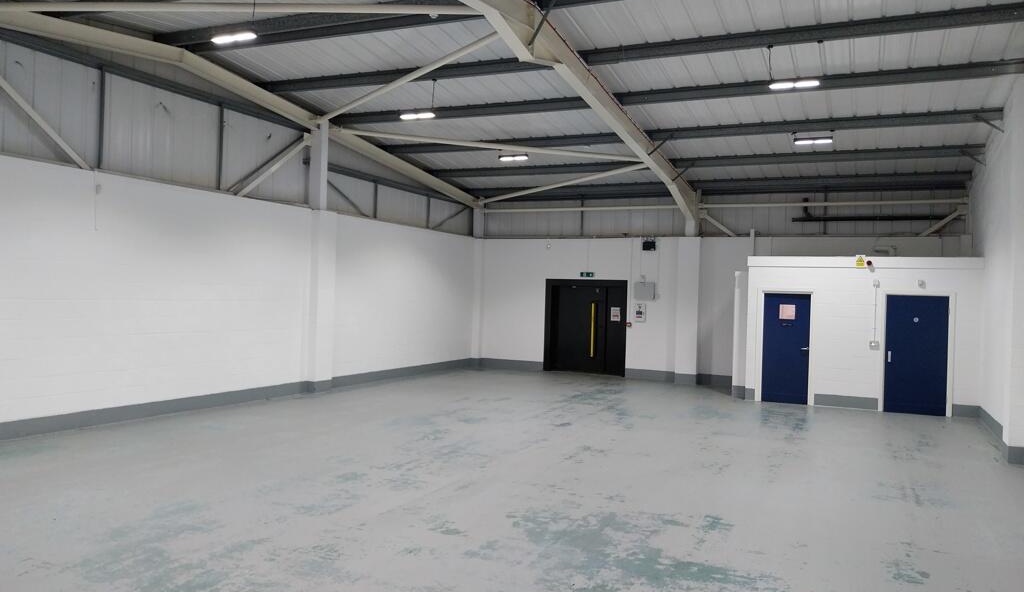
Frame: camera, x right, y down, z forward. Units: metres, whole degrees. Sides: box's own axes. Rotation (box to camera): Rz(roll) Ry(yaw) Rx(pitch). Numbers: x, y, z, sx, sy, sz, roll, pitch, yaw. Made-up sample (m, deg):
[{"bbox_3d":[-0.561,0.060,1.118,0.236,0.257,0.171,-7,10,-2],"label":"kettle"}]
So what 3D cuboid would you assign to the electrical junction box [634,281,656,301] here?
[{"bbox_3d":[2.976,-0.115,17.214,0.460,0.430,0.150,2,0,25],"label":"electrical junction box"}]

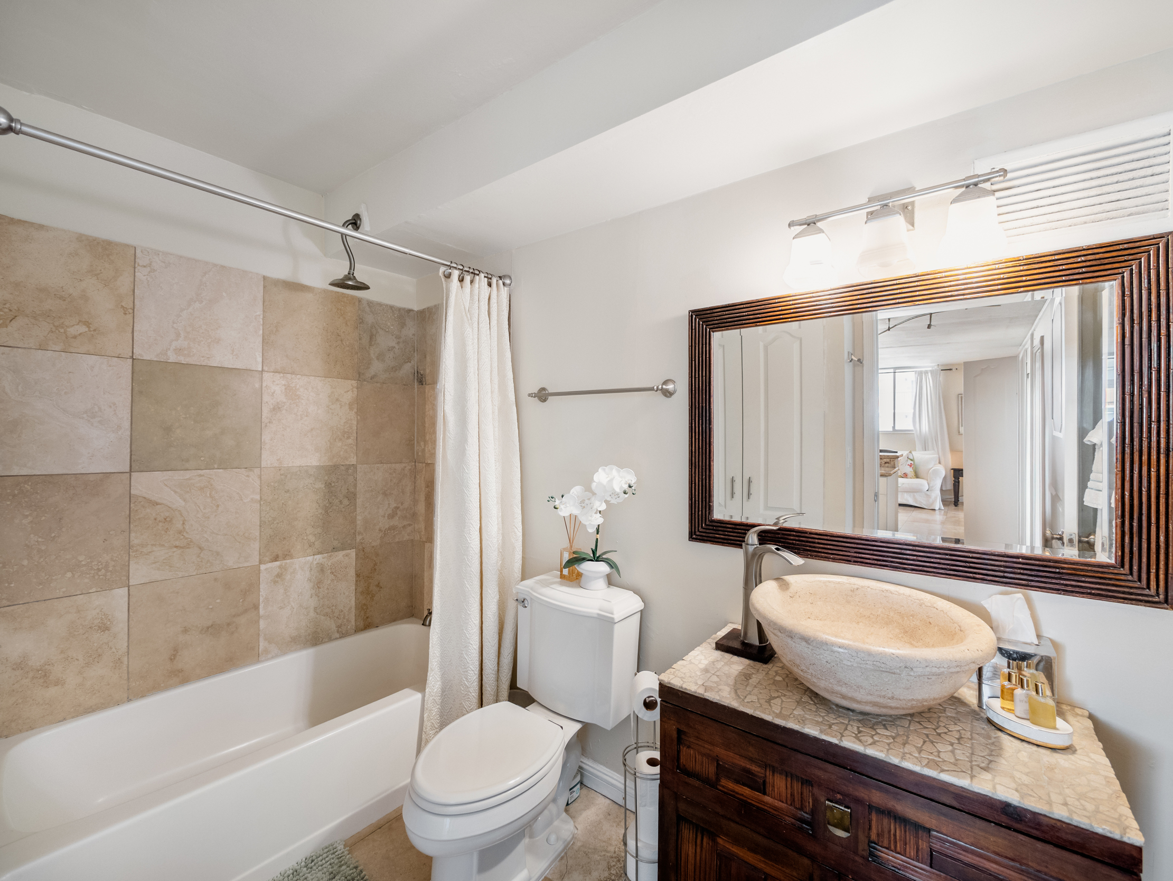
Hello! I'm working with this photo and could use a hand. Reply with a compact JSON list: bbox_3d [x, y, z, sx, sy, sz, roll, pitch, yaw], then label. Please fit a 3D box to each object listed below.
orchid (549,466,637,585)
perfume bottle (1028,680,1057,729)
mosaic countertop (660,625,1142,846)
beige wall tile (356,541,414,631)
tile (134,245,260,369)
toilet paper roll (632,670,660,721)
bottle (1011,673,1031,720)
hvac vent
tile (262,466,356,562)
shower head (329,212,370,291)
[{"bbox_3d":[0.029,0.323,1.765,0.270,0.443,0.180,0,0,35],"label":"orchid"},{"bbox_3d":[0.950,0.546,0.989,0.042,0.087,0.024,0,0,35],"label":"perfume bottle"},{"bbox_3d":[0.674,0.626,1.174,0.844,0.012,0.455,0,0,38],"label":"mosaic countertop"},{"bbox_3d":[-1.031,0.733,2.437,0.015,0.408,0.301,0,0,40],"label":"beige wall tile"},{"bbox_3d":[-1.508,-0.495,1.864,0.015,0.408,0.402,0,0,40],"label":"tile"},{"bbox_3d":[0.205,0.828,1.541,0.107,0.107,0.103,1,0,4],"label":"toilet paper roll"},{"bbox_3d":[0.941,0.548,1.015,0.039,0.083,0.026,0,0,35],"label":"bottle"},{"bbox_3d":[1.112,-0.572,1.087,0.348,0.261,0.020,0,0,35],"label":"hvac vent"},{"bbox_3d":[-1.278,0.328,2.207,0.012,0.418,0.399,0,0,41],"label":"tile"},{"bbox_3d":[-1.006,-0.812,1.987,0.175,0.355,0.155,0,0,35],"label":"shower head"}]

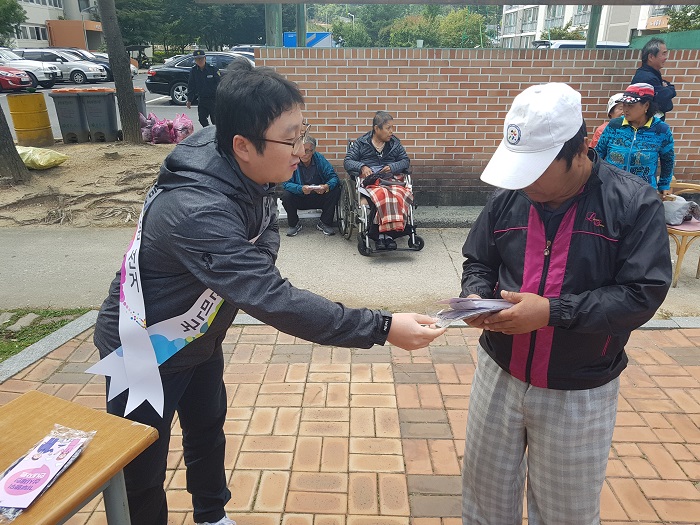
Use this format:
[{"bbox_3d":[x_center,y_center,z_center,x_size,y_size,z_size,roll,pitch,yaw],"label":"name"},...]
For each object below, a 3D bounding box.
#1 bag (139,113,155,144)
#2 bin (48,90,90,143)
[{"bbox_3d":[-3.932,-2.585,10.104,0.380,0.540,0.380,0,21,0],"label":"bag"},{"bbox_3d":[-5.251,-2.821,10.079,0.500,0.940,0.540,0,21,0],"label":"bin"}]

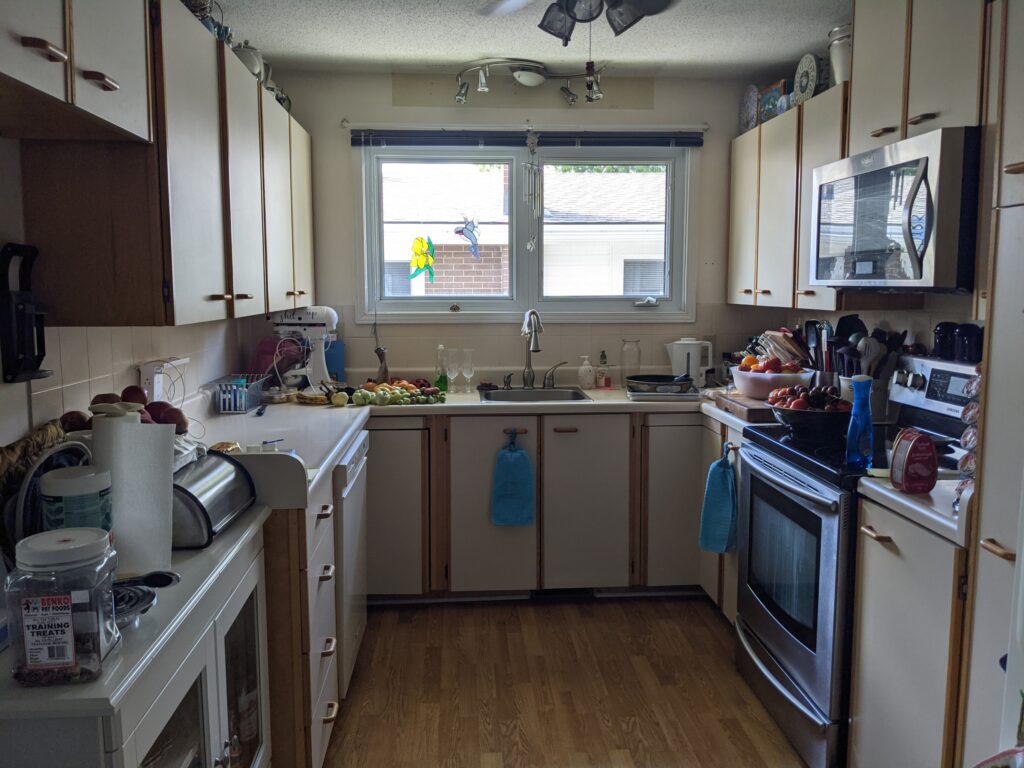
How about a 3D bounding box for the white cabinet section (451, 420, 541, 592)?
[{"bbox_3d":[-0.095,0.474,3.647,0.372,0.751,0.580,0,7,-4],"label":"white cabinet section"}]

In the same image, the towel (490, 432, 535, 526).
[{"bbox_3d":[0.002,0.409,3.441,0.190,0.410,0.040,-1,7,-4],"label":"towel"}]

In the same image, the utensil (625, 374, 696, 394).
[{"bbox_3d":[0.683,-0.006,3.679,0.320,0.060,0.320,-1,7,-4],"label":"utensil"}]

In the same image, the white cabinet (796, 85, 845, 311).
[{"bbox_3d":[1.294,-0.670,2.960,0.330,0.790,0.370,-1,7,-4],"label":"white cabinet"}]

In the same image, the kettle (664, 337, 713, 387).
[{"bbox_3d":[0.875,-0.105,3.968,0.240,0.243,0.155,-1,7,-4],"label":"kettle"}]

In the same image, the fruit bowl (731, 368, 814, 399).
[{"bbox_3d":[1.082,-0.004,3.329,0.350,0.120,0.350,0,7,0],"label":"fruit bowl"}]

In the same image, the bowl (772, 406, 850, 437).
[{"bbox_3d":[0.991,0.117,2.625,0.290,0.115,0.290,0,7,0],"label":"bowl"}]

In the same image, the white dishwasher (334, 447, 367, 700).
[{"bbox_3d":[-0.862,0.643,2.925,0.600,0.840,0.600,-1,7,-4],"label":"white dishwasher"}]

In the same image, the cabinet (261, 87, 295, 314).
[{"bbox_3d":[-1.063,-0.691,3.092,0.335,0.810,0.485,-1,7,-4],"label":"cabinet"}]

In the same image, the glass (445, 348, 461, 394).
[{"bbox_3d":[-0.281,-0.056,3.755,0.063,0.205,0.063,-1,7,-4],"label":"glass"}]

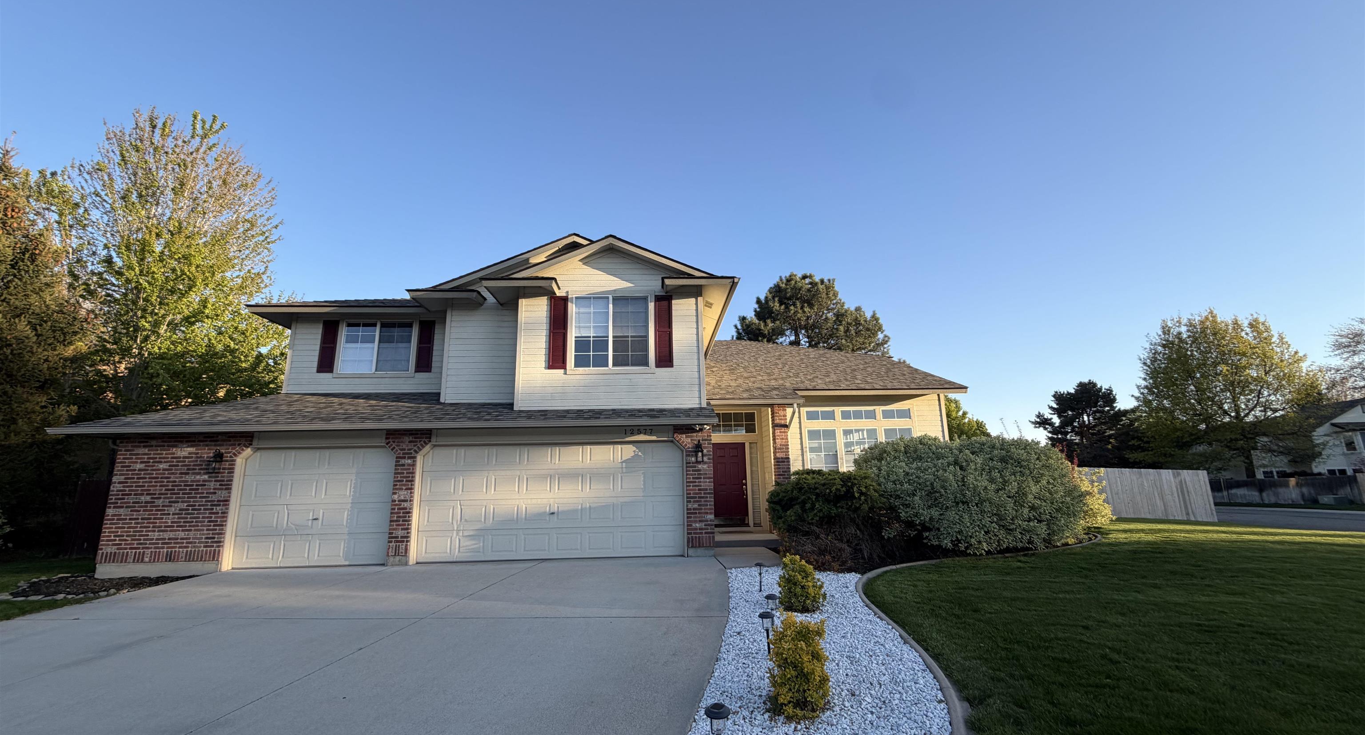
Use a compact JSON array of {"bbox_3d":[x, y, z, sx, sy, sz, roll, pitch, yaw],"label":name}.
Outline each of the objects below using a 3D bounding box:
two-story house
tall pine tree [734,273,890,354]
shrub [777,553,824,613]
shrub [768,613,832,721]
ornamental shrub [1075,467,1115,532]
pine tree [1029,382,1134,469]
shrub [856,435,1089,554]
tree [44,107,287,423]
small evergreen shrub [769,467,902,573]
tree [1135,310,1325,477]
[{"bbox_3d":[-2.537,1.157,16.683,17.900,7.200,13.000,-1,-11,-3],"label":"two-story house"},{"bbox_3d":[7.361,0.927,30.777,8.800,12.800,8.800,-1,-11,-3],"label":"tall pine tree"},{"bbox_3d":[1.359,2.453,6.321,0.540,0.575,0.520,-1,-11,-3],"label":"shrub"},{"bbox_3d":[0.773,1.968,3.663,0.410,0.580,0.400,-1,-11,-3],"label":"shrub"},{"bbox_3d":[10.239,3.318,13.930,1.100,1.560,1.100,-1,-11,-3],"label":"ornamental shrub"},{"bbox_3d":[32.251,5.679,44.329,7.000,9.100,7.000,-1,-11,-3],"label":"pine tree"},{"bbox_3d":[5.853,2.562,11.415,4.600,2.150,2.800,-1,-11,-3],"label":"shrub"},{"bbox_3d":[-15.889,-1.631,16.878,5.900,13.400,5.900,-1,-11,-3],"label":"tree"},{"bbox_3d":[2.530,2.549,9.419,2.200,1.500,2.000,-1,-11,-3],"label":"small evergreen shrub"},{"bbox_3d":[35.748,2.315,35.974,9.000,12.600,9.000,-1,-11,-3],"label":"tree"}]

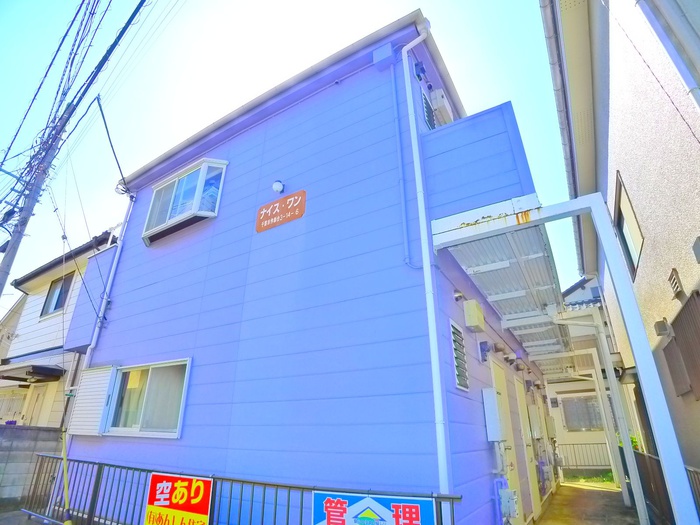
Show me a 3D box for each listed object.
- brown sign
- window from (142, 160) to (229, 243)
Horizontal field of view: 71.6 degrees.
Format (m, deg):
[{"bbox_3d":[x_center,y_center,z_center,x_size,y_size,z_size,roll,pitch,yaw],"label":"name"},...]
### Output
[{"bbox_3d":[-0.810,-0.606,5.762,0.730,0.360,0.030,-14,-30,27],"label":"brown sign"},{"bbox_3d":[-2.208,-0.847,6.569,1.060,0.940,0.340,-14,-30,27],"label":"window"}]

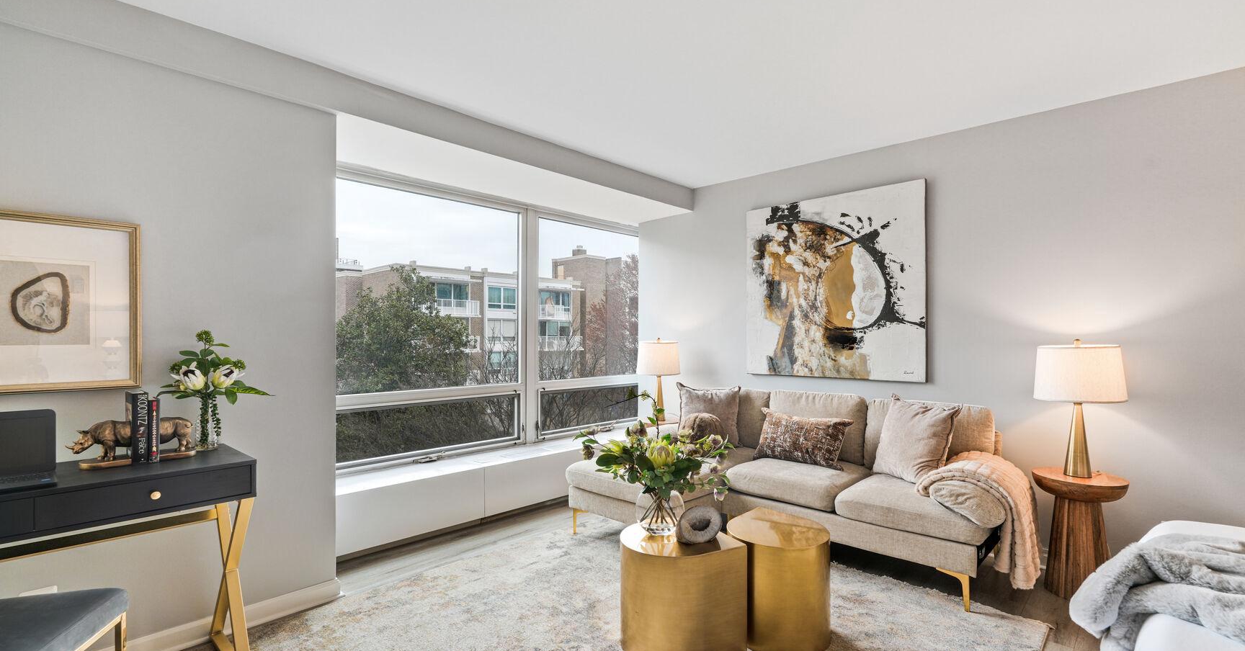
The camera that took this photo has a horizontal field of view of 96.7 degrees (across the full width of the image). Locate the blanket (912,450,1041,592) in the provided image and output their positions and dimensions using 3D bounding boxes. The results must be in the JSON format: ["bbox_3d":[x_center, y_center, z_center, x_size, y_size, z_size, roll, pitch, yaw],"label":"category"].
[{"bbox_3d":[1.688,0.908,2.623,0.430,0.570,0.460,-1,-2,43],"label":"blanket"}]

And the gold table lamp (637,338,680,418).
[{"bbox_3d":[0.288,0.419,4.324,0.346,0.642,0.346,0,-1,0],"label":"gold table lamp"}]

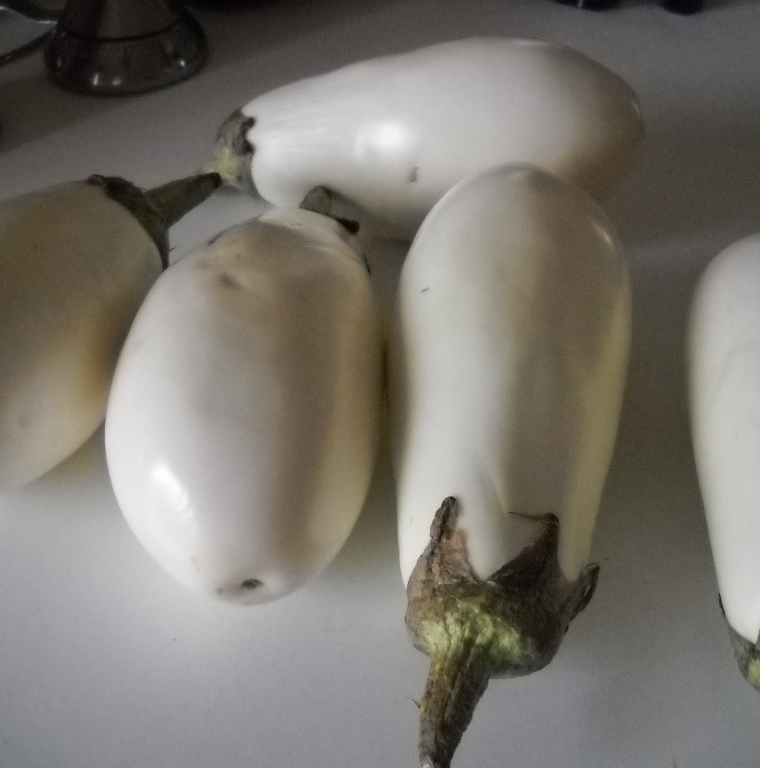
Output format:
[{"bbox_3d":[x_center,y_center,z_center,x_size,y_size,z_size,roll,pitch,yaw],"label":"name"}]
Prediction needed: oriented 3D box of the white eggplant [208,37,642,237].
[{"bbox_3d":[0.019,-0.099,0.463,0.181,0.080,0.080,-4,43,-5],"label":"white eggplant"}]

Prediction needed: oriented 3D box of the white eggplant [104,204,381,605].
[{"bbox_3d":[-0.037,-0.006,0.359,0.083,0.083,0.166,3,43,1],"label":"white eggplant"}]

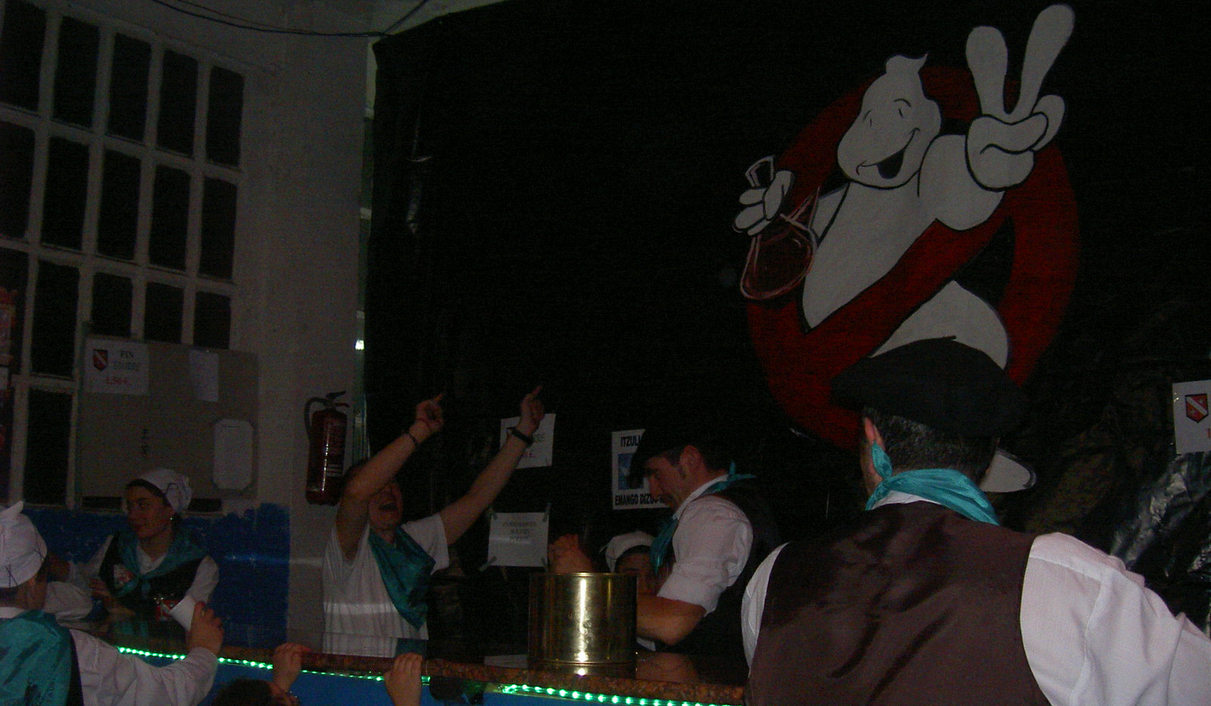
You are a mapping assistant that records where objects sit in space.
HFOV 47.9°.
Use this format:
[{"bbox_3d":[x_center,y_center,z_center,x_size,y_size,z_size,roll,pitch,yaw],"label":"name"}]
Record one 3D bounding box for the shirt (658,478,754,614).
[{"bbox_3d":[0.285,0.610,3.600,0.340,0.580,0.470,2,-8,-7],"label":"shirt"}]

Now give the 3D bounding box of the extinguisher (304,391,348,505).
[{"bbox_3d":[-1.205,0.415,5.930,0.190,0.500,0.170,3,-8,-12],"label":"extinguisher"}]

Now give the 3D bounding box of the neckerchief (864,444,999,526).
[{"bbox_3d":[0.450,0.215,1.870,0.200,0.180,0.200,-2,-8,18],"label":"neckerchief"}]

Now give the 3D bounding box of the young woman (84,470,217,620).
[{"bbox_3d":[-1.580,1.200,4.640,0.470,1.620,0.360,-1,-8,13],"label":"young woman"}]

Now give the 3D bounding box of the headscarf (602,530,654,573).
[{"bbox_3d":[0.107,0.610,4.120,0.200,0.170,0.200,2,-8,-9],"label":"headscarf"}]

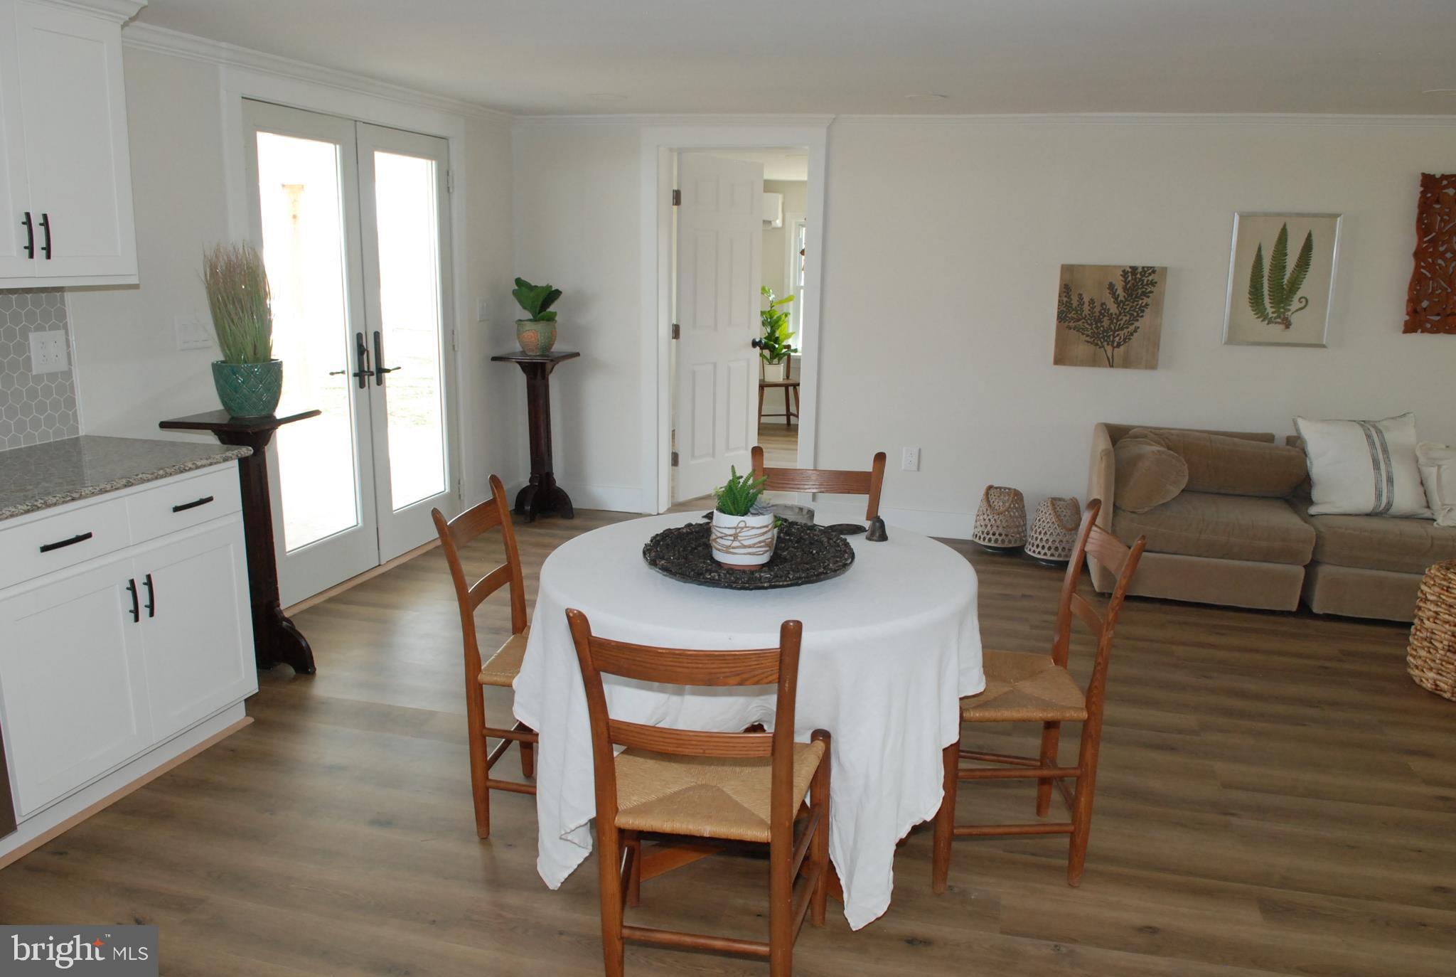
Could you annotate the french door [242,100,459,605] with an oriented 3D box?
[{"bbox_3d":[-1.694,-0.640,4.756,0.060,2.050,1.440,5,13,15],"label":"french door"}]

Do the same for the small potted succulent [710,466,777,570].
[{"bbox_3d":[0.044,0.074,2.468,0.155,0.240,0.155,4,13,10],"label":"small potted succulent"}]

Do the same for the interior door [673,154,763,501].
[{"bbox_3d":[-0.053,-0.958,6.316,0.040,2.035,0.790,12,17,39],"label":"interior door"}]

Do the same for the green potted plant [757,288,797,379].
[{"bbox_3d":[0.412,-1.279,8.418,0.370,0.790,0.360,5,14,16],"label":"green potted plant"}]

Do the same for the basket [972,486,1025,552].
[{"bbox_3d":[1.429,0.166,5.285,0.280,0.335,0.280,6,14,22],"label":"basket"}]

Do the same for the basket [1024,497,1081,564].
[{"bbox_3d":[1.648,0.222,5.102,0.285,0.325,0.285,1,13,0],"label":"basket"}]

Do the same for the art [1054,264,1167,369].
[{"bbox_3d":[1.896,-0.851,5.030,0.500,0.505,0.035,5,14,16],"label":"art"}]

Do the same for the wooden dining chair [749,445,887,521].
[{"bbox_3d":[0.238,0.356,3.174,0.470,0.890,0.450,4,13,11],"label":"wooden dining chair"}]

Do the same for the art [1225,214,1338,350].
[{"bbox_3d":[2.617,-0.981,4.780,0.460,0.625,0.028,5,14,16],"label":"art"}]

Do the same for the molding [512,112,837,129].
[{"bbox_3d":[-0.334,-1.970,5.450,1.838,0.075,0.065,4,13,13],"label":"molding"}]

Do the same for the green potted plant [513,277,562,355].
[{"bbox_3d":[-1.096,-0.975,5.755,0.265,0.420,0.250,4,13,14],"label":"green potted plant"}]

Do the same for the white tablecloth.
[{"bbox_3d":[0.090,0.510,2.671,1.130,0.710,1.120,5,14,16],"label":"white tablecloth"}]

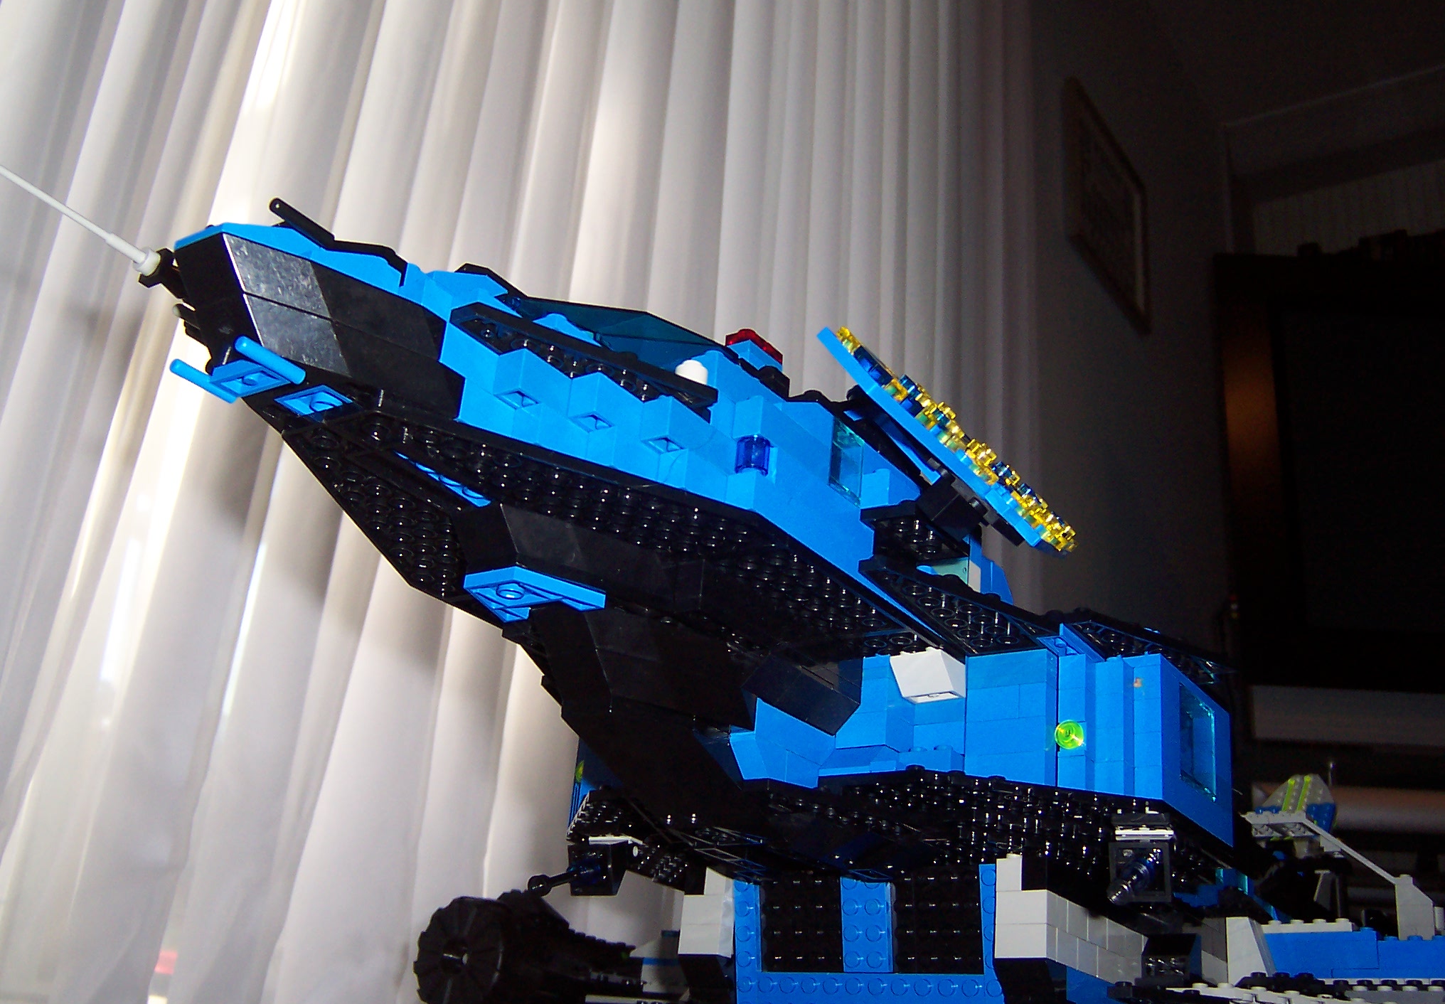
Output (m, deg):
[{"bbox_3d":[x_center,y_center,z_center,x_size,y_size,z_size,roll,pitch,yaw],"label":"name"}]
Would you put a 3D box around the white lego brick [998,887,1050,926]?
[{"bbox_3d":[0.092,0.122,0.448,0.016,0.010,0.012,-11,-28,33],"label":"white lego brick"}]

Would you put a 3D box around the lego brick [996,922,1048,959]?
[{"bbox_3d":[0.090,0.130,0.443,0.016,0.010,0.008,-11,-28,33],"label":"lego brick"}]

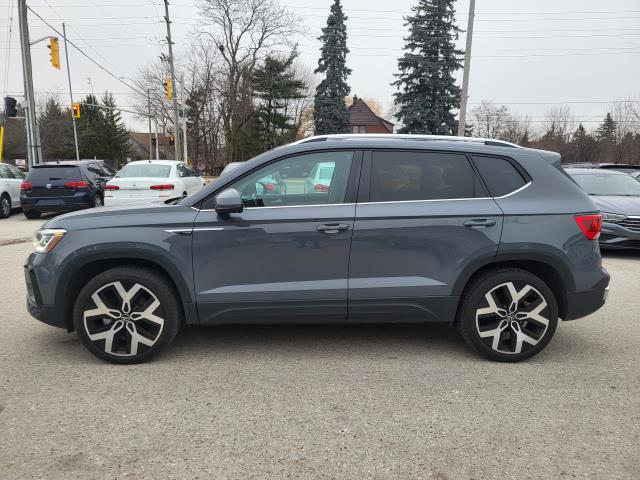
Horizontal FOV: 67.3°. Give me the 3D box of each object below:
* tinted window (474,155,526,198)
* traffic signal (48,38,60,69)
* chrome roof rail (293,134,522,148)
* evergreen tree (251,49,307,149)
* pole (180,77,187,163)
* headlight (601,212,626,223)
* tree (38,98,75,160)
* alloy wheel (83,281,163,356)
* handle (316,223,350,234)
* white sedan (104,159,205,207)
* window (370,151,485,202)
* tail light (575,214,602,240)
[{"bbox_3d":[1.245,-0.438,3.314,0.390,0.320,0.060,0,-14,-1],"label":"tinted window"},{"bbox_3d":[-9.168,-6.458,16.600,0.400,1.040,0.420,0,9,-3],"label":"traffic signal"},{"bbox_3d":[0.643,-0.701,3.470,1.679,0.100,0.070,0,9,-3],"label":"chrome roof rail"},{"bbox_3d":[-3.534,-10.552,40.840,4.660,10.568,4.660,0,9,-3],"label":"evergreen tree"},{"bbox_3d":[-11.945,-9.807,41.984,0.300,8.592,0.300,0,9,0],"label":"pole"},{"bbox_3d":[4.306,-0.332,7.100,0.400,0.150,0.300,0,9,-3],"label":"headlight"},{"bbox_3d":[-31.367,-12.302,56.794,4.300,8.548,4.300,0,9,0],"label":"tree"},{"bbox_3d":[-1.325,0.520,3.358,0.540,0.540,0.200,0,9,-3],"label":"alloy wheel"},{"bbox_3d":[0.091,-0.080,3.229,0.230,0.065,0.060,0,9,-3],"label":"handle"},{"bbox_3d":[-4.229,-1.524,13.443,1.820,1.460,4.720,1,9,1],"label":"white sedan"},{"bbox_3d":[0.757,-0.440,3.355,0.820,0.380,0.030,0,-9,-3],"label":"window"},{"bbox_3d":[1.857,-0.095,3.375,0.270,0.180,0.250,0,9,-1],"label":"tail light"}]

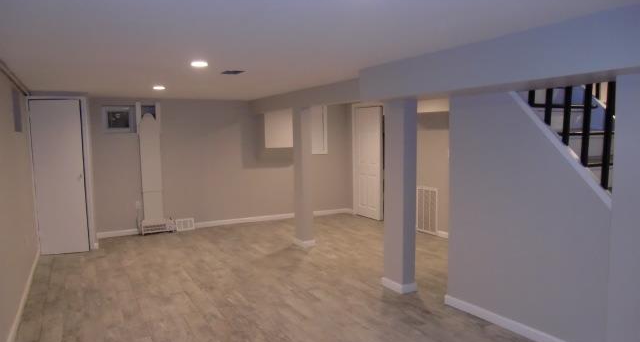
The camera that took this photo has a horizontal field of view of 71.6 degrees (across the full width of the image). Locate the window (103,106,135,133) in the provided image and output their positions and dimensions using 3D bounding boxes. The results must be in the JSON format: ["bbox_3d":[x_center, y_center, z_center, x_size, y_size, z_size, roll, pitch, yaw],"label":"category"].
[{"bbox_3d":[-3.066,-0.784,6.776,0.445,0.405,0.090,-4,6,-29],"label":"window"}]

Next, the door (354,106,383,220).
[{"bbox_3d":[0.865,-0.150,7.997,0.050,2.010,0.720,-4,6,-29],"label":"door"}]

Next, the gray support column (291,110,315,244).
[{"bbox_3d":[-0.218,0.098,6.069,0.186,1.871,0.336,-4,6,-29],"label":"gray support column"}]

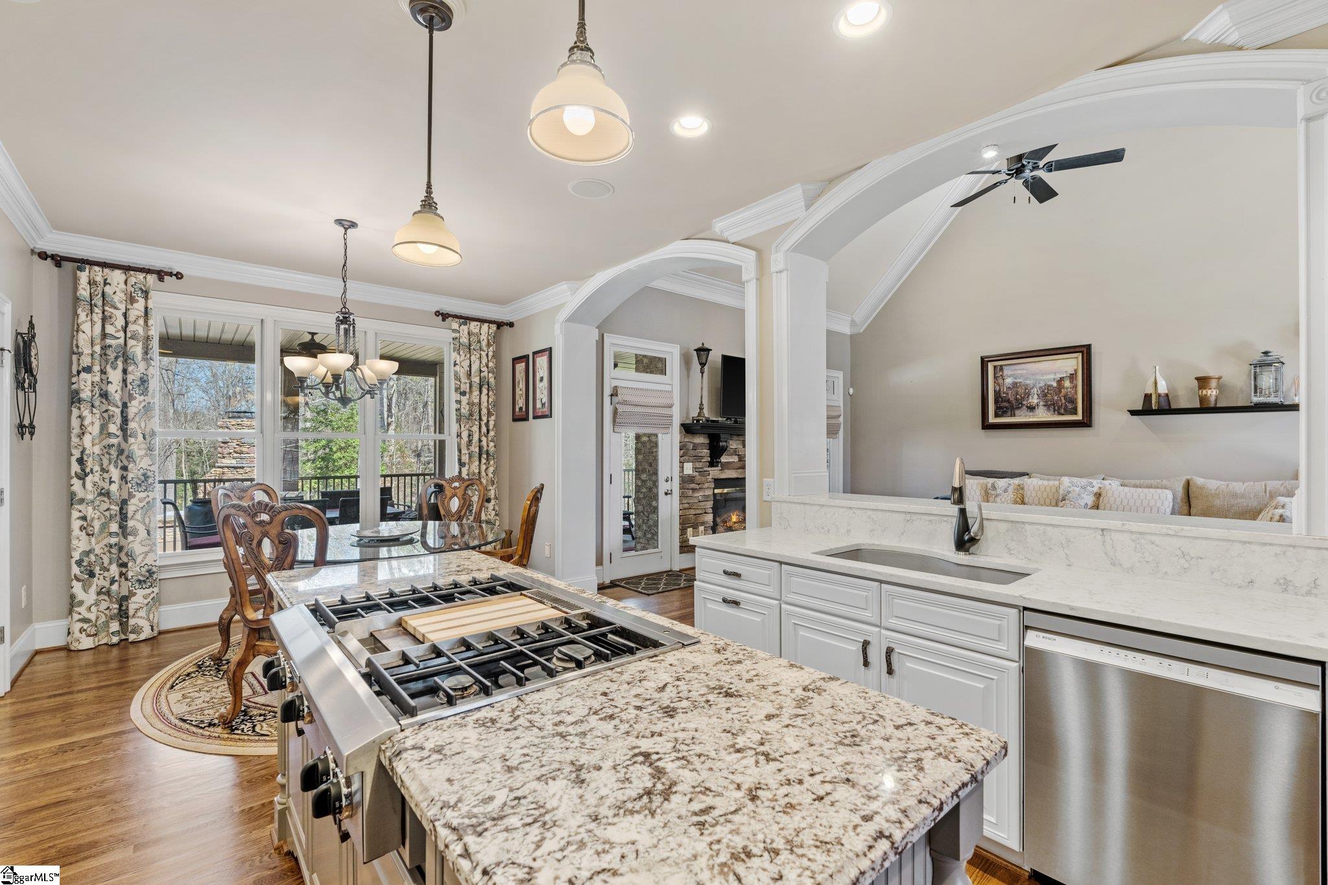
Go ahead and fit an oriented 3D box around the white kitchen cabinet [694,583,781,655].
[{"bbox_3d":[0.481,0.961,2.833,0.420,0.565,0.535,1,-1,-40],"label":"white kitchen cabinet"}]

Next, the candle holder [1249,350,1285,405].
[{"bbox_3d":[5.442,-0.589,5.329,0.210,0.490,0.210,1,-1,-40],"label":"candle holder"}]

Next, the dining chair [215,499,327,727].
[{"bbox_3d":[-1.865,0.825,3.113,0.550,1.100,0.610,0,-1,3],"label":"dining chair"}]

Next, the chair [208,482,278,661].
[{"bbox_3d":[-2.571,0.820,4.022,0.640,1.100,0.600,0,-1,2],"label":"chair"}]

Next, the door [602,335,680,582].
[{"bbox_3d":[-0.237,0.157,6.253,1.022,2.492,0.100,0,-1,-40],"label":"door"}]

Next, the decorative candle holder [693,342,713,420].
[{"bbox_3d":[0.432,-0.695,6.646,0.200,0.865,0.200,0,-1,0],"label":"decorative candle holder"}]

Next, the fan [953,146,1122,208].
[{"bbox_3d":[2.950,-2.221,4.845,1.300,0.450,1.300,1,-1,-40],"label":"fan"}]

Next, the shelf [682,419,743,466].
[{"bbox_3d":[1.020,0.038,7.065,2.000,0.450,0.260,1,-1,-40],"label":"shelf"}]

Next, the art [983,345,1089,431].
[{"bbox_3d":[4.279,-0.615,6.858,0.050,0.918,1.145,1,-1,-40],"label":"art"}]

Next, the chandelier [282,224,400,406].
[{"bbox_3d":[-1.977,-0.796,3.664,0.640,1.140,0.640,0,-1,-40],"label":"chandelier"}]

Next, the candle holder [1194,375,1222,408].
[{"bbox_3d":[5.274,-0.497,5.705,0.190,0.320,0.190,0,-1,-40],"label":"candle holder"}]

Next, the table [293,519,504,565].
[{"bbox_3d":[-1.827,0.989,3.836,1.620,0.760,1.620,1,-1,-40],"label":"table"}]

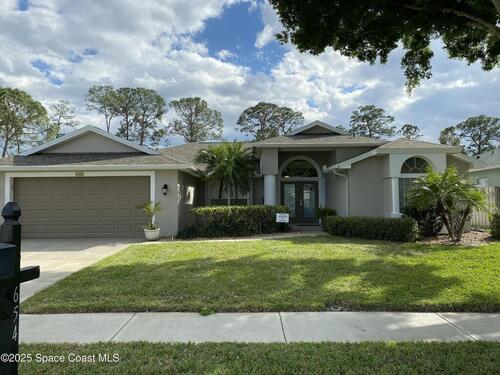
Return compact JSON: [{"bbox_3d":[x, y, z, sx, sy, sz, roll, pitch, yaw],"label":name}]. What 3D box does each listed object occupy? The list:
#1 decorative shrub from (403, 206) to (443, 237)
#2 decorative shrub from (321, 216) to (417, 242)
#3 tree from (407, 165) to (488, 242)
[{"bbox_3d":[6.340,1.259,13.800,1.470,1.121,1.250,0,-1,0],"label":"decorative shrub"},{"bbox_3d":[4.158,1.456,13.250,3.051,0.776,1.150,0,-1,6],"label":"decorative shrub"},{"bbox_3d":[6.698,0.580,12.800,2.645,2.591,2.400,0,-1,0],"label":"tree"}]

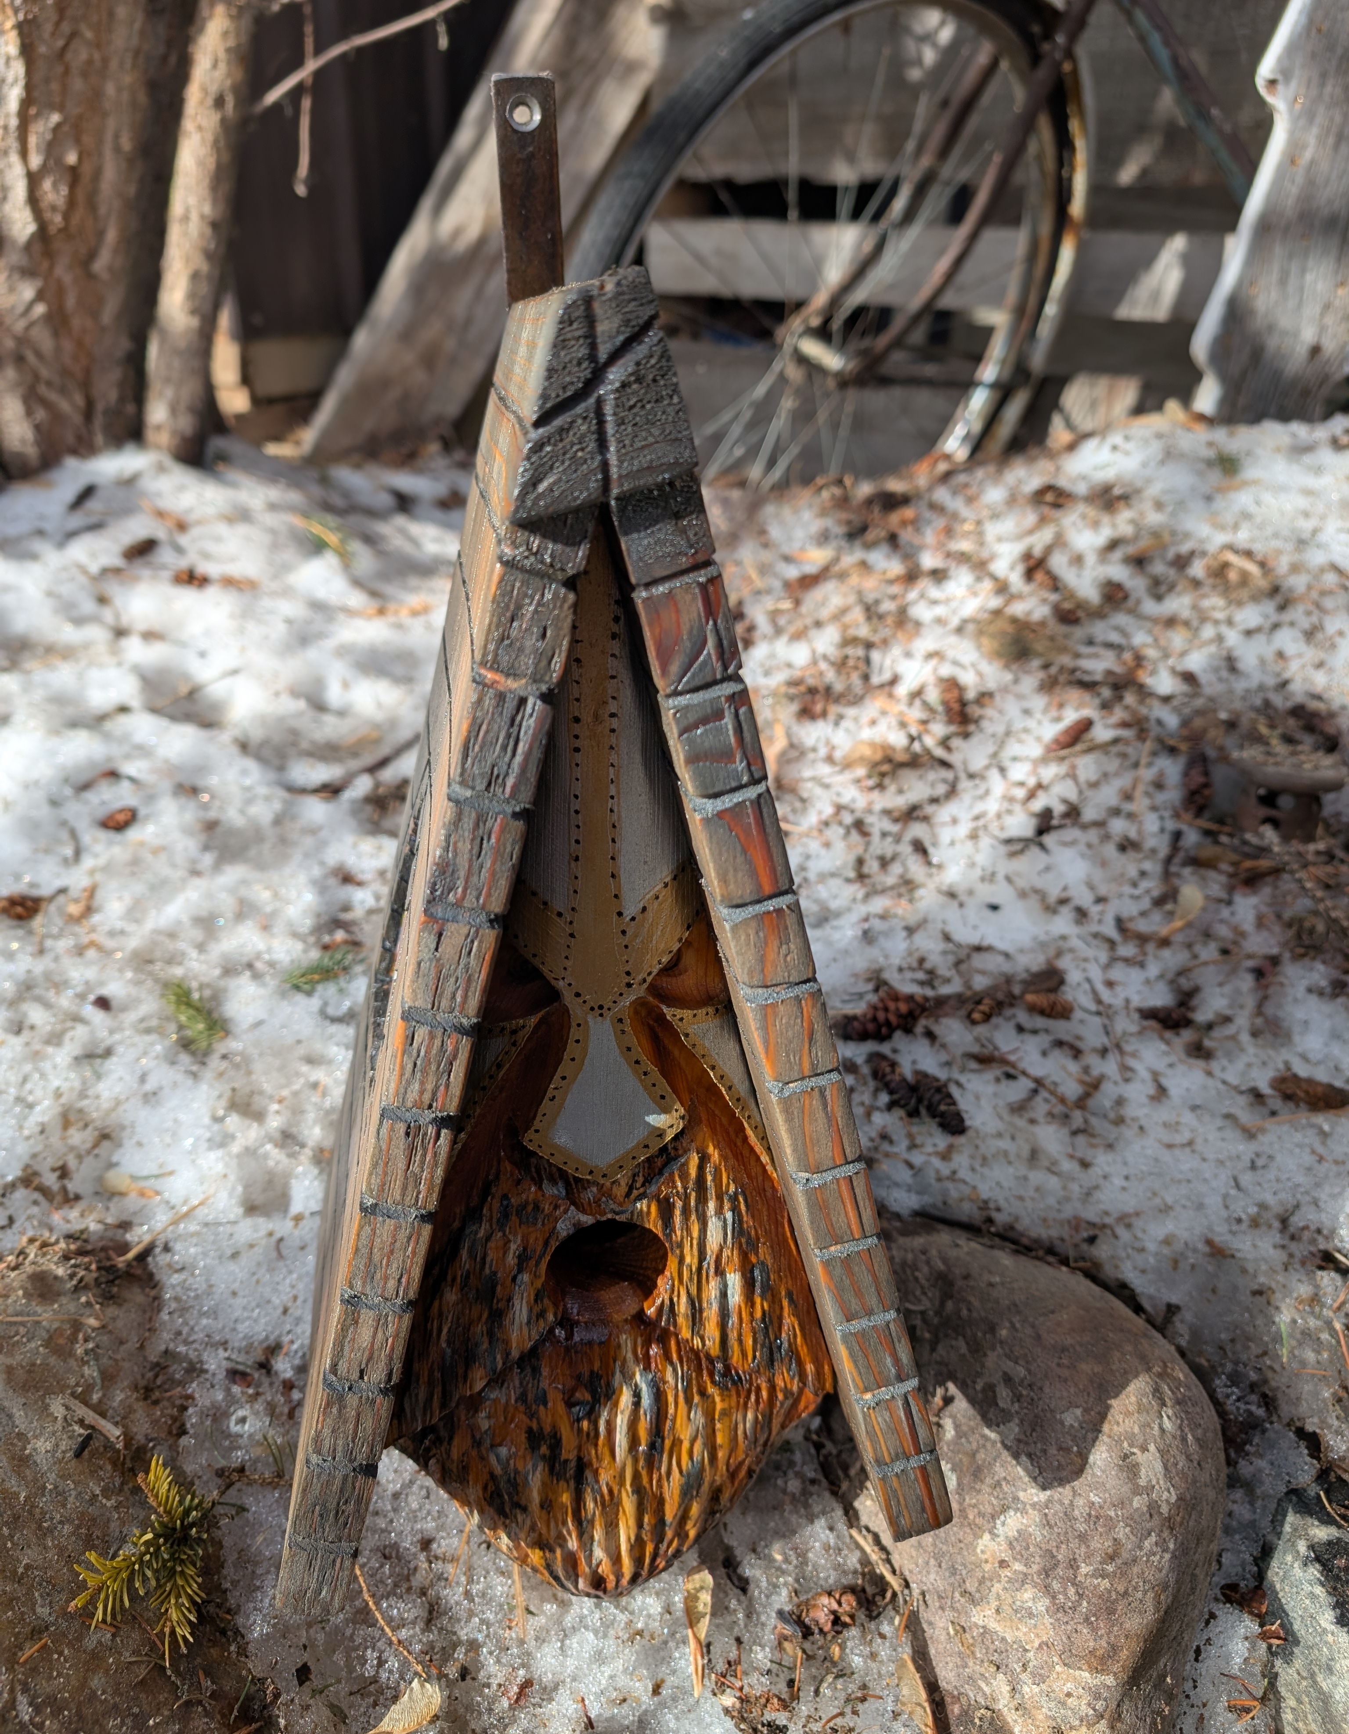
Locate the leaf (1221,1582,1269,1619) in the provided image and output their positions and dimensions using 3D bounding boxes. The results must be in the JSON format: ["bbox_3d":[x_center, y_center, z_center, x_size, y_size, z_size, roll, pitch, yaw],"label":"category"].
[{"bbox_3d":[0.188,0.242,0.410,0.015,0.005,0.008,20,33,32],"label":"leaf"}]

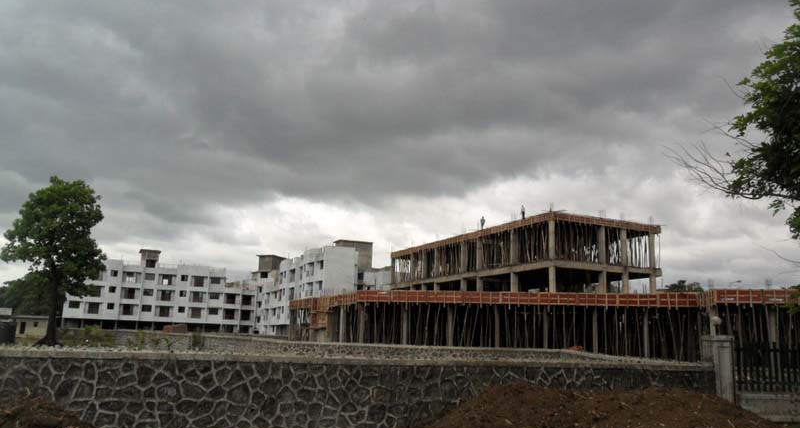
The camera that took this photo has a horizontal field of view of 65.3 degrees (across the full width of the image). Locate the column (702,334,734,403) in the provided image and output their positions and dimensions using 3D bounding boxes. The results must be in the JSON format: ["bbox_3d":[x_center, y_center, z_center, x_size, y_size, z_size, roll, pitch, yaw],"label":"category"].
[{"bbox_3d":[5.872,2.943,11.445,0.400,1.400,0.400,3,-11,-5],"label":"column"}]

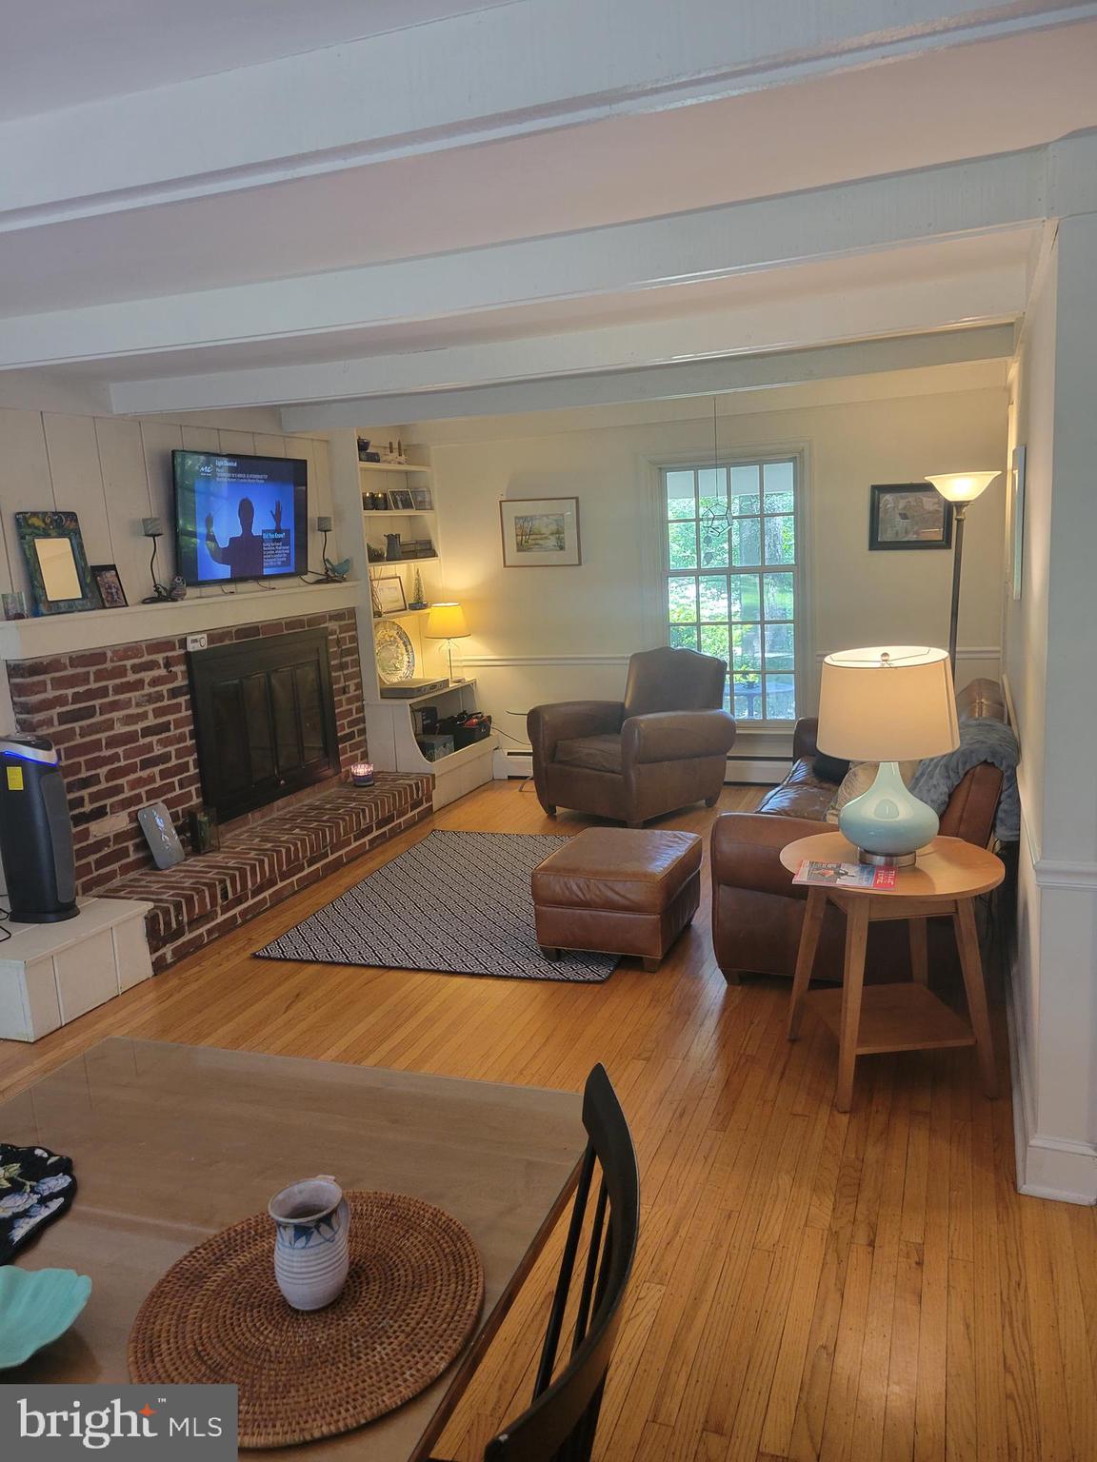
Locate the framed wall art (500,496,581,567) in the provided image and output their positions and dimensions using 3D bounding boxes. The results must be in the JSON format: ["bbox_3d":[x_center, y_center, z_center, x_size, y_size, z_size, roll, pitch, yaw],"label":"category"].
[{"bbox_3d":[-0.053,-1.248,6.918,0.525,0.420,0.025,0,11,20],"label":"framed wall art"}]

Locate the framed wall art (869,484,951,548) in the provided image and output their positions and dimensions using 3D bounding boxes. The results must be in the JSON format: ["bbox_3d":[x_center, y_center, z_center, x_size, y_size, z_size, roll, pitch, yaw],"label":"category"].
[{"bbox_3d":[2.044,-1.207,6.212,0.446,0.360,0.030,0,11,20],"label":"framed wall art"}]

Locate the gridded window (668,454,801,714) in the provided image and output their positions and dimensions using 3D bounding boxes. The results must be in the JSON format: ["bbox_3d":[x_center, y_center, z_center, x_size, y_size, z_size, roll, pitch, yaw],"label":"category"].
[{"bbox_3d":[1.119,-0.826,6.670,0.800,1.550,0.090,0,11,20],"label":"gridded window"}]

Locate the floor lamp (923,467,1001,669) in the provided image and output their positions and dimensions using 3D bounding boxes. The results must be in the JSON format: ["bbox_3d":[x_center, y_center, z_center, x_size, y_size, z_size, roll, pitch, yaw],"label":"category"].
[{"bbox_3d":[2.075,-0.427,5.657,0.360,1.760,0.360,3,12,20],"label":"floor lamp"}]

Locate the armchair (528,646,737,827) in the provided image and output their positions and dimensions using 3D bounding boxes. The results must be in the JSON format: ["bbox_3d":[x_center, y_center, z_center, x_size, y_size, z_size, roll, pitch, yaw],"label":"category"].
[{"bbox_3d":[0.498,0.019,6.115,0.890,0.900,0.880,-12,13,-41],"label":"armchair"}]

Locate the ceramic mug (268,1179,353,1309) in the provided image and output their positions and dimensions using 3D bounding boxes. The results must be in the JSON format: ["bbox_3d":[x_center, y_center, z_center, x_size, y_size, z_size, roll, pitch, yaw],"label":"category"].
[{"bbox_3d":[-0.255,0.561,1.206,0.081,0.115,0.109,1,11,24],"label":"ceramic mug"}]

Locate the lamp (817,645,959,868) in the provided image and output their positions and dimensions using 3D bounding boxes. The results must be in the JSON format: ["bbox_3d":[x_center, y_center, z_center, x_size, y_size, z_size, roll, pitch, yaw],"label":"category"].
[{"bbox_3d":[0.949,0.078,3.071,0.388,0.590,0.388,0,11,20],"label":"lamp"}]

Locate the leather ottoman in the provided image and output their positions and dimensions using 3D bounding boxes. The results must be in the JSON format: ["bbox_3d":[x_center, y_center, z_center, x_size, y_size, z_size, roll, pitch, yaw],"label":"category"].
[{"bbox_3d":[0.269,0.628,4.255,0.510,0.380,0.510,1,11,24],"label":"leather ottoman"}]

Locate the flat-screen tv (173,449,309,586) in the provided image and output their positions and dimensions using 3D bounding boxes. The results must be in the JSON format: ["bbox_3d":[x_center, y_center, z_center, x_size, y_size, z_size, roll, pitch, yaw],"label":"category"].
[{"bbox_3d":[-1.485,-1.046,5.415,0.060,0.620,1.080,6,13,20],"label":"flat-screen tv"}]

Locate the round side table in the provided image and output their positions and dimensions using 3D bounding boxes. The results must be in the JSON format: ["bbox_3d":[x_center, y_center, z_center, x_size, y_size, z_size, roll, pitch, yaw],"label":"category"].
[{"bbox_3d":[0.971,0.666,3.122,0.600,0.620,0.600,-3,10,1],"label":"round side table"}]

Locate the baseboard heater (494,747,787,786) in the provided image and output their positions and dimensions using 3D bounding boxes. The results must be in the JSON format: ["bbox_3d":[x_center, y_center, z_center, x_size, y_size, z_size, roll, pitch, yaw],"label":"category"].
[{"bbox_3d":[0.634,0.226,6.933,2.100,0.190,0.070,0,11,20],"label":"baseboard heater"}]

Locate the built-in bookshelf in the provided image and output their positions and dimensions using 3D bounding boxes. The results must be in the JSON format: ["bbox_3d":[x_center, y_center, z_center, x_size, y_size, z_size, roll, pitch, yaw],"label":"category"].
[{"bbox_3d":[-0.801,-0.716,6.799,0.480,2.260,0.950,0,11,20],"label":"built-in bookshelf"}]

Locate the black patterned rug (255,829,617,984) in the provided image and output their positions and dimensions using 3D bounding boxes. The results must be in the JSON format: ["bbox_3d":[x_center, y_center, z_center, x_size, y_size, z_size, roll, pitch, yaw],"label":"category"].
[{"bbox_3d":[-0.213,0.713,4.997,1.450,0.010,1.840,0,11,18],"label":"black patterned rug"}]

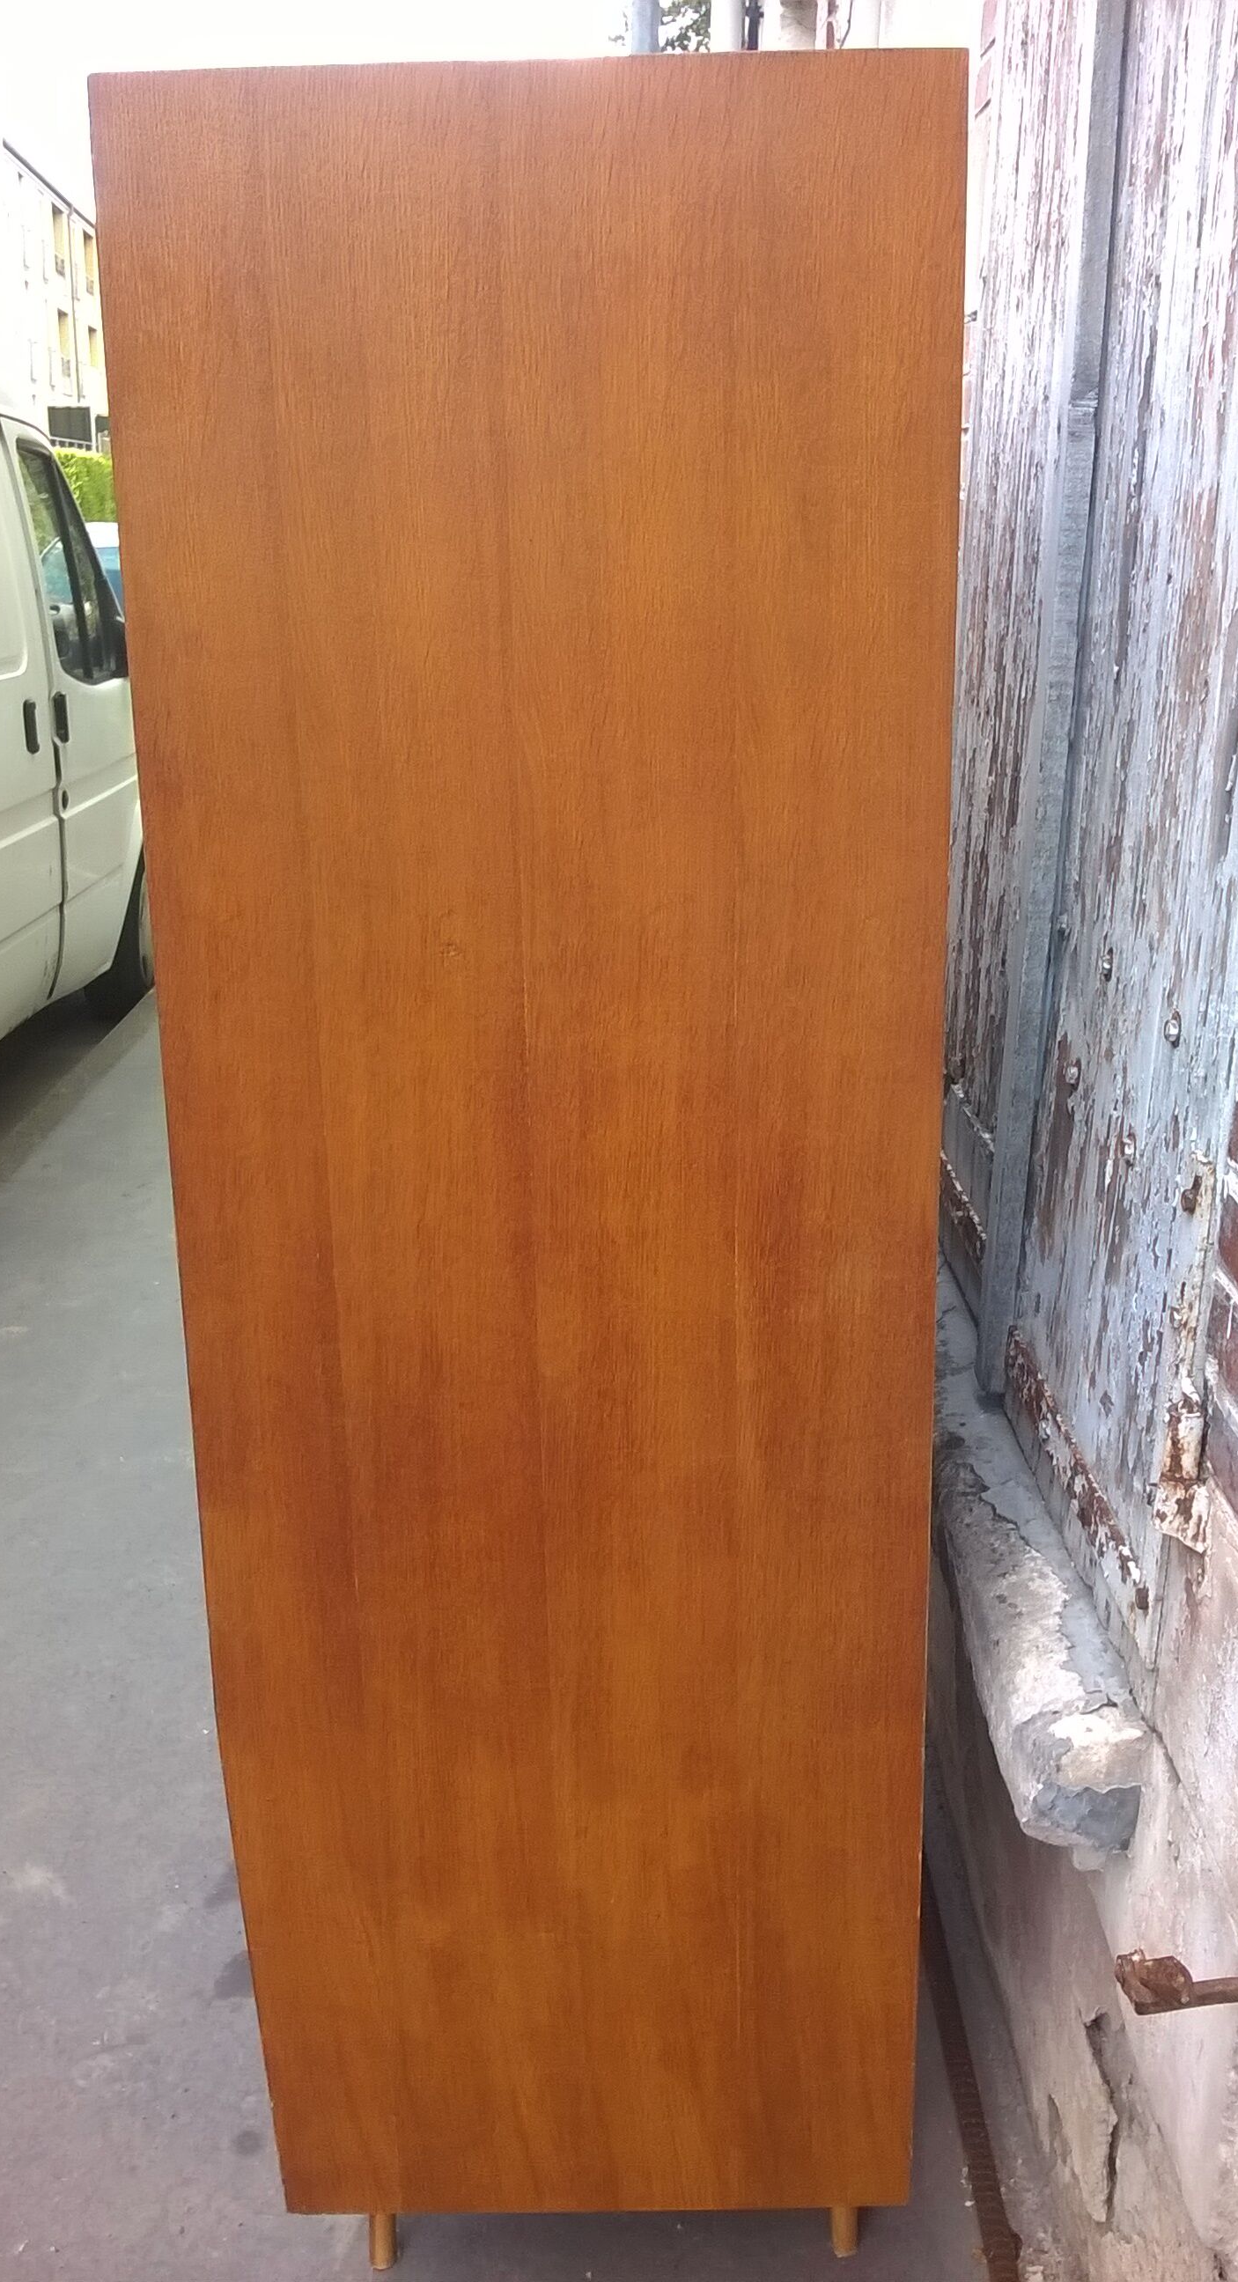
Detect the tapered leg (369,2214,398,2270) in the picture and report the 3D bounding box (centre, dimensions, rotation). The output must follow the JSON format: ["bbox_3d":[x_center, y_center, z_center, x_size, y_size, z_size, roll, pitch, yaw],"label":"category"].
[{"bbox_3d":[-0.219,0.992,1.846,0.028,0.110,0.028,-1,18,0],"label":"tapered leg"}]

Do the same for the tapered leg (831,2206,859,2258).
[{"bbox_3d":[0.209,0.979,1.844,0.028,0.110,0.028,-1,18,0],"label":"tapered leg"}]

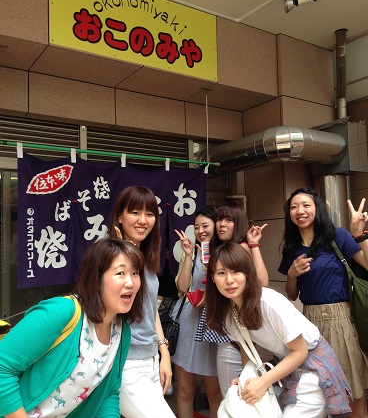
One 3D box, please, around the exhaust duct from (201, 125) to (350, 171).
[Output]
[{"bbox_3d":[0.781,-0.499,4.244,0.741,0.285,1.079,2,-6,-33],"label":"exhaust duct"}]

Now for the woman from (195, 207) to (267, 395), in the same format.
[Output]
[{"bbox_3d":[0.317,0.762,2.936,0.500,1.604,0.380,-2,-5,14],"label":"woman"}]

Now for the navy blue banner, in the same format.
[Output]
[{"bbox_3d":[-0.433,0.096,3.434,1.522,0.862,0.060,2,-6,-33],"label":"navy blue banner"}]

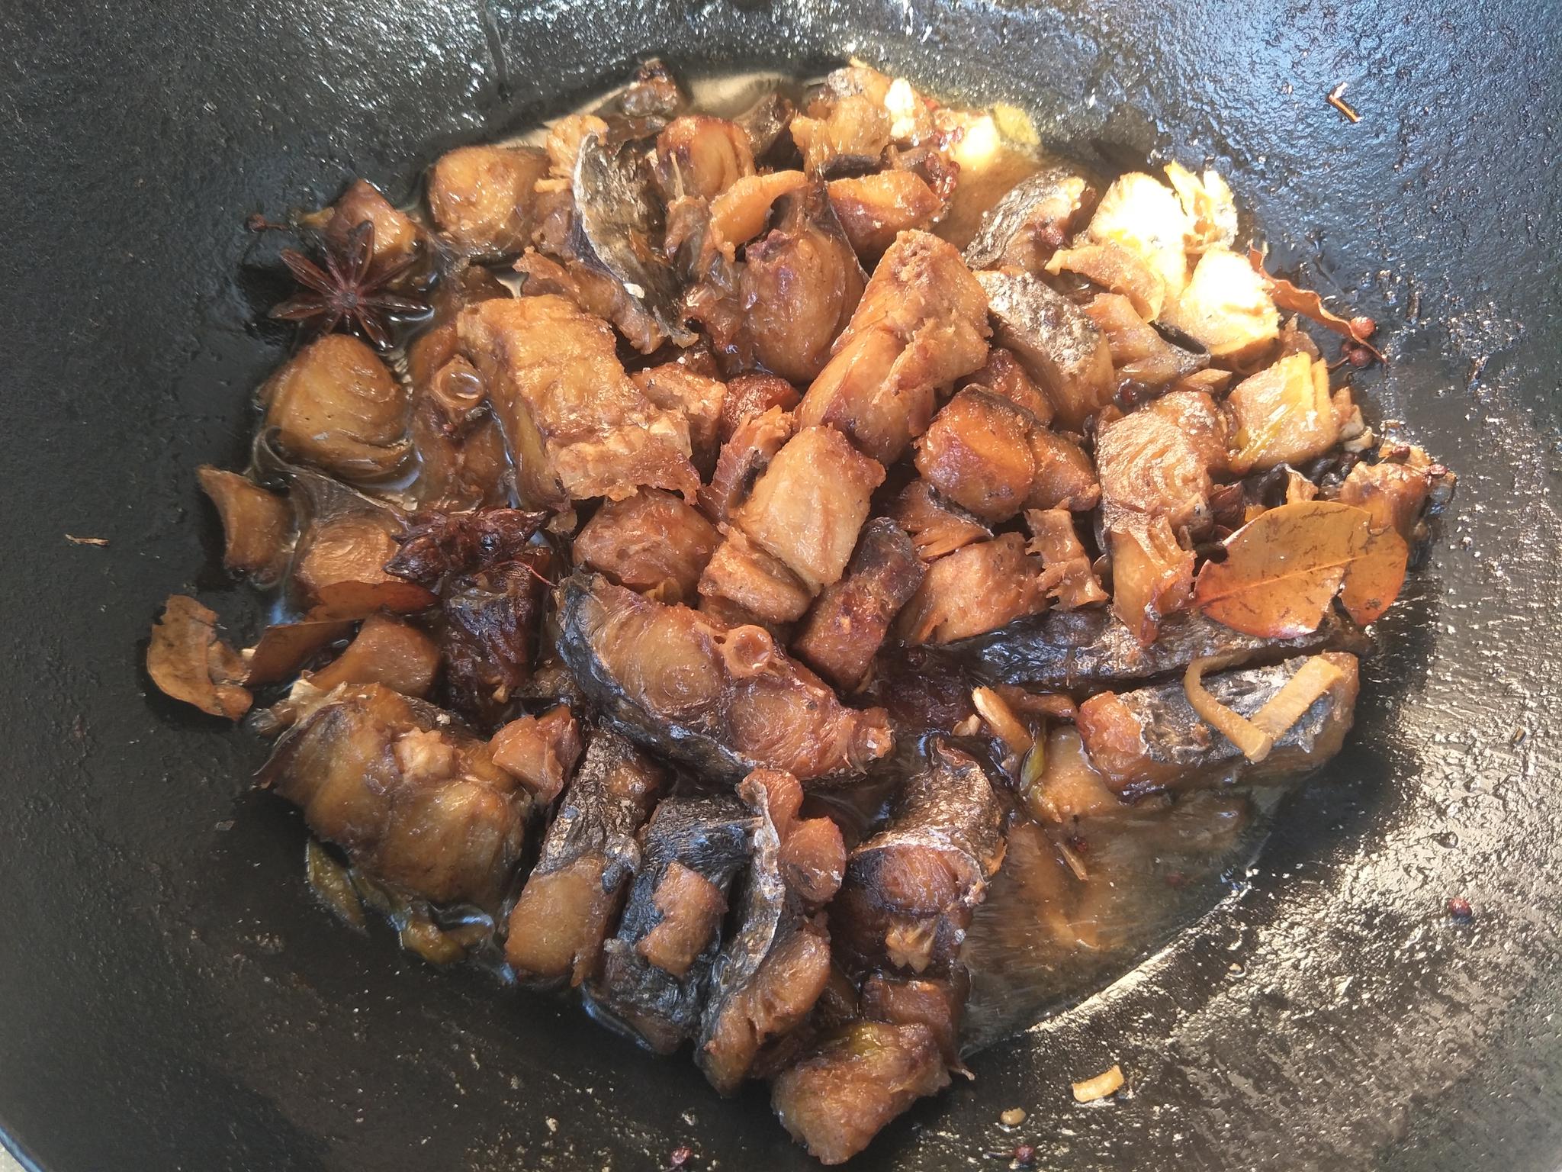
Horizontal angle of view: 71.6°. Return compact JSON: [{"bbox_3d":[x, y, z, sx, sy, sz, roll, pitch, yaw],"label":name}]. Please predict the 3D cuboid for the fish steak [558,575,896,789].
[{"bbox_3d":[-0.011,0.021,0.208,0.063,0.020,0.026,27,64,8],"label":"fish steak"}]

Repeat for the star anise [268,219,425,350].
[{"bbox_3d":[-0.104,-0.070,0.262,0.037,0.011,0.035,0,83,-12],"label":"star anise"}]

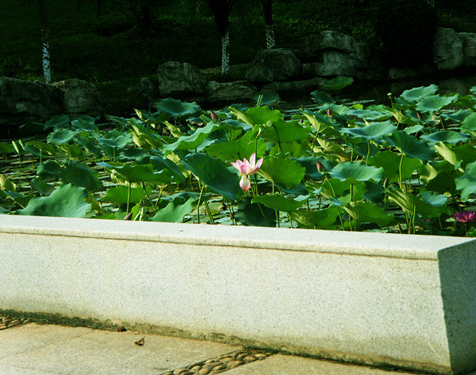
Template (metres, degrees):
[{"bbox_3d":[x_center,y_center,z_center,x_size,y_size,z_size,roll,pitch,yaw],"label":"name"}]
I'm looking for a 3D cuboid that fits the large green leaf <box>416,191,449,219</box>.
[{"bbox_3d":[1.139,0.100,9.900,0.187,0.130,0.200,-6,8,6],"label":"large green leaf"}]

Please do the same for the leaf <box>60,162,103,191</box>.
[{"bbox_3d":[-1.137,-0.072,12.200,0.318,0.175,0.280,-8,8,-5],"label":"leaf"}]

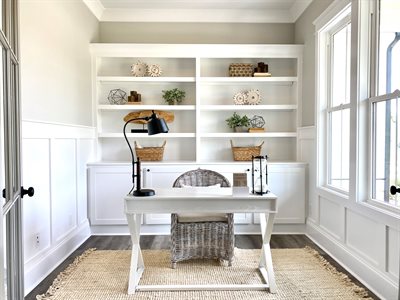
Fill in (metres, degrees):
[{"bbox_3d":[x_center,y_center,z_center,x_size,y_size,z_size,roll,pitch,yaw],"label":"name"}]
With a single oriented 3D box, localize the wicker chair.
[{"bbox_3d":[0.006,0.666,3.151,0.610,0.895,0.630,0,2,-5],"label":"wicker chair"}]

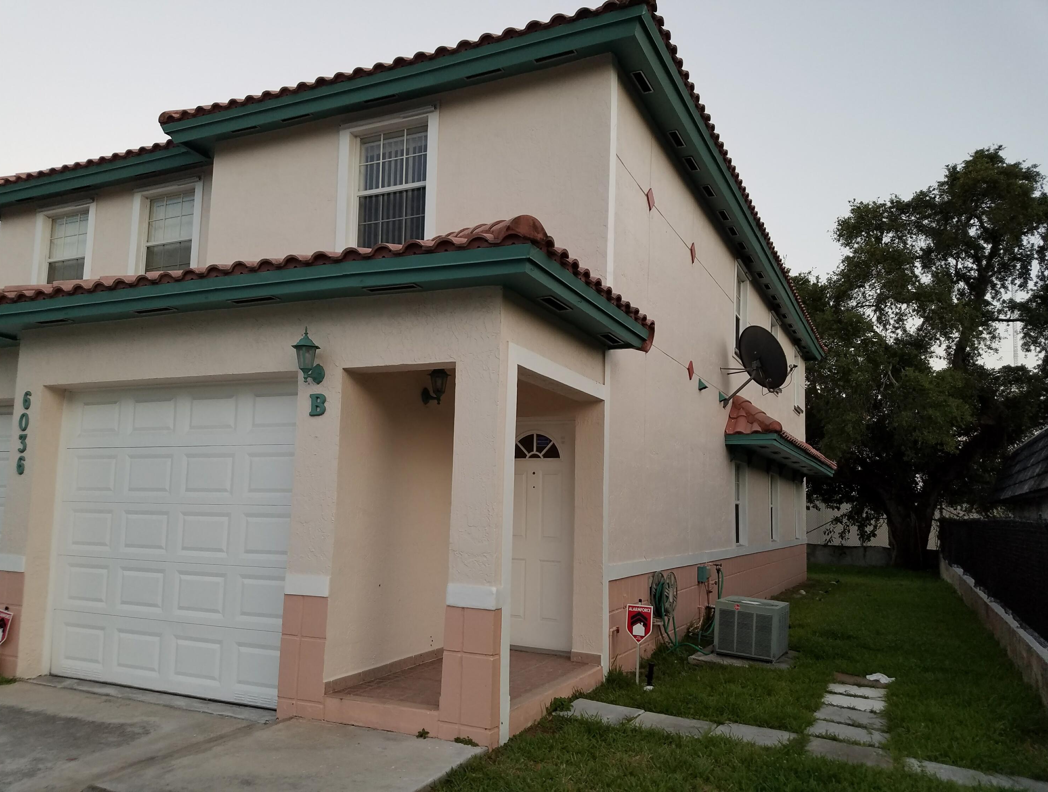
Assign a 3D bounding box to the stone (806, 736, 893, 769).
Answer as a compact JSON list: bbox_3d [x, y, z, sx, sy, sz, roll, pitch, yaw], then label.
[{"bbox_3d":[2.004,2.196,4.877,0.480,0.050,0.380,-3,-9,26],"label":"stone"}]

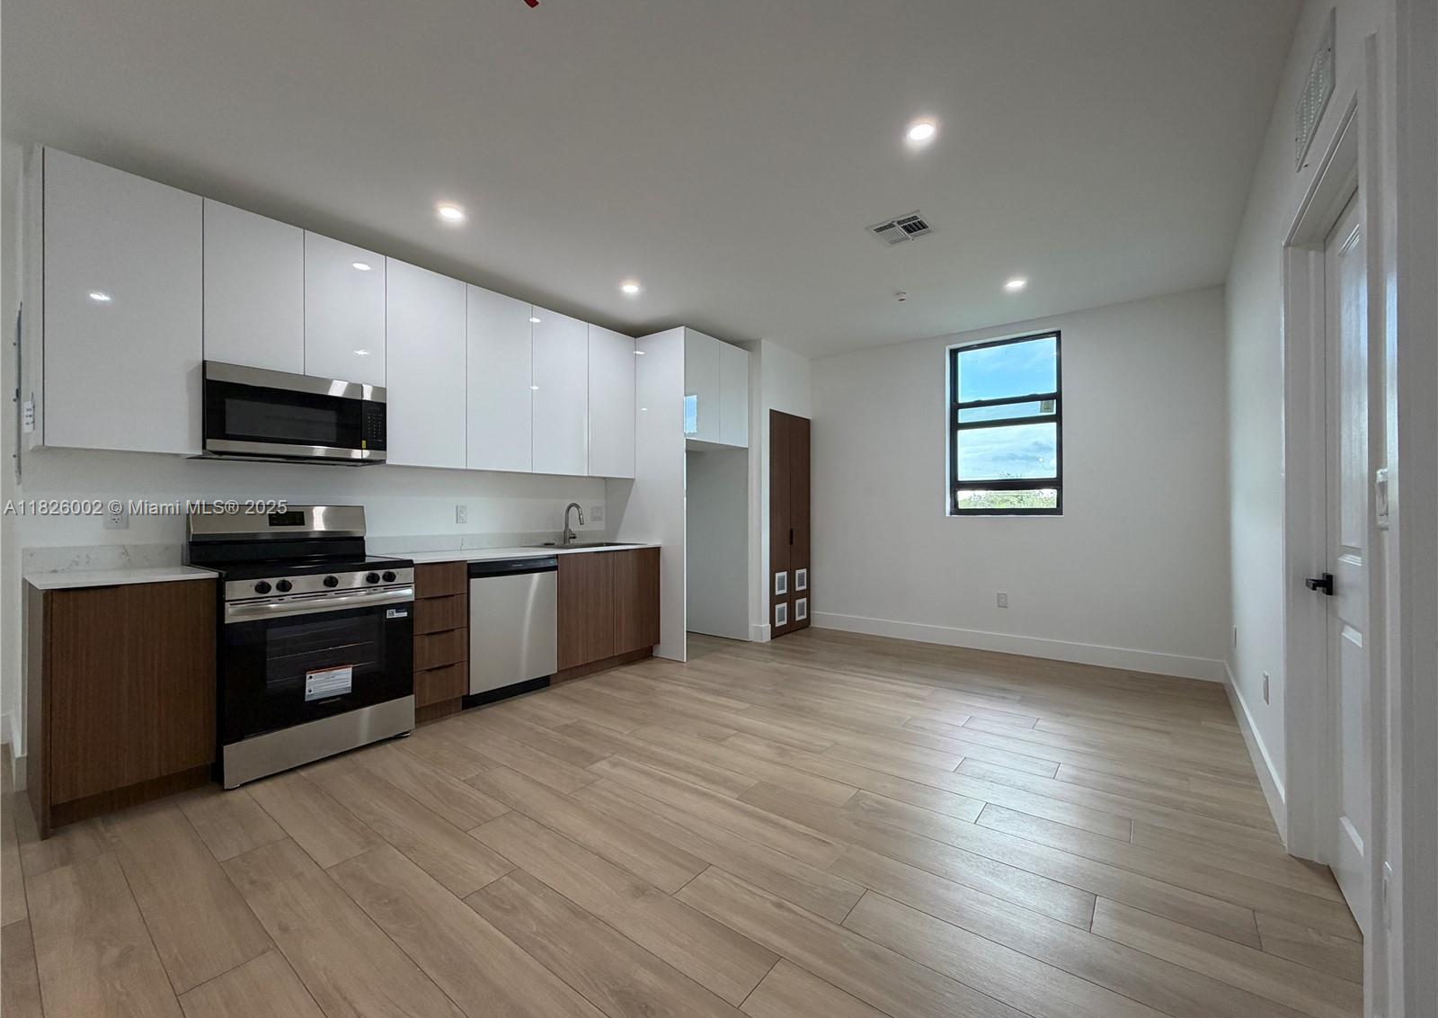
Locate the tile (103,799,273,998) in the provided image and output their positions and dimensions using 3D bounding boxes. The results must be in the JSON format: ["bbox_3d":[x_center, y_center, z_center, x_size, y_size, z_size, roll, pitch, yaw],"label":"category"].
[{"bbox_3d":[-1.715,1.167,1.834,1.208,0.011,0.196,0,0,37],"label":"tile"}]

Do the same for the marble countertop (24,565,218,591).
[{"bbox_3d":[-2.477,0.285,2.410,0.645,0.022,0.485,0,0,37],"label":"marble countertop"}]

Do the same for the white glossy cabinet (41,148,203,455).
[{"bbox_3d":[-2.587,-0.812,2.520,0.373,1.141,0.471,0,0,37],"label":"white glossy cabinet"}]

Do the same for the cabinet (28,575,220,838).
[{"bbox_3d":[-2.479,0.726,2.418,0.628,0.860,0.489,0,0,37],"label":"cabinet"}]

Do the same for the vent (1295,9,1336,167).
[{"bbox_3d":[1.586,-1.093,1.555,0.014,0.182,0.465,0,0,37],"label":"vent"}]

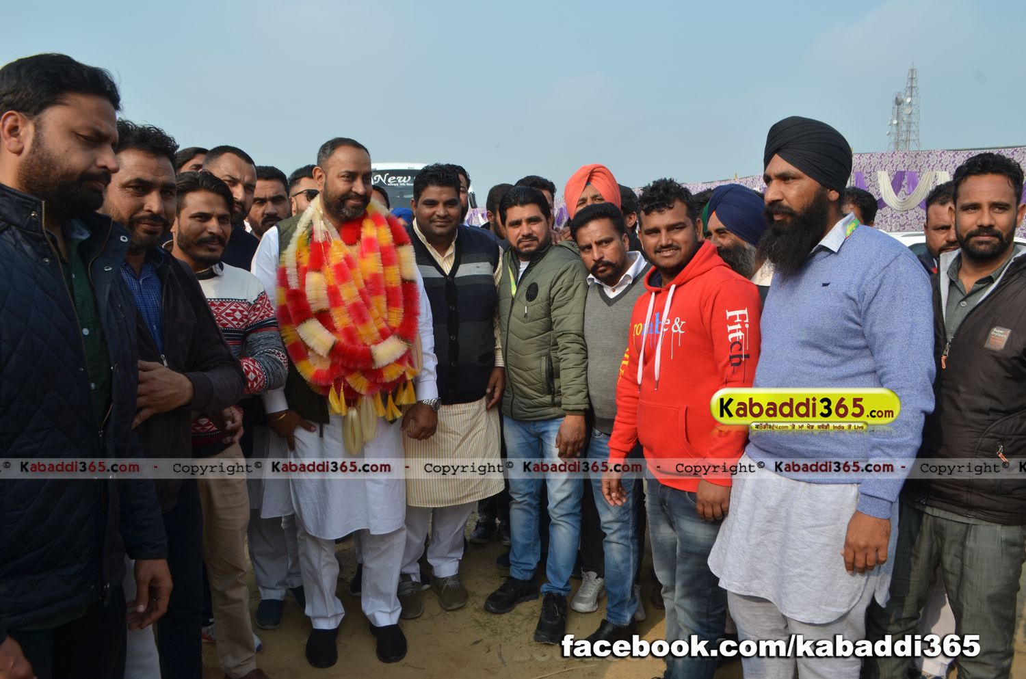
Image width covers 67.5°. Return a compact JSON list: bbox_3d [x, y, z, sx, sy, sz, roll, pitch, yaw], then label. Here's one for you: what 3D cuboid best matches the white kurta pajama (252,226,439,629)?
[{"bbox_3d":[-0.573,0.310,2.632,0.610,1.383,0.390,-1,7,-9],"label":"white kurta pajama"}]

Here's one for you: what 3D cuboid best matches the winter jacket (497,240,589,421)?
[{"bbox_3d":[0.083,-0.035,2.780,0.480,0.630,0.300,7,10,42],"label":"winter jacket"}]

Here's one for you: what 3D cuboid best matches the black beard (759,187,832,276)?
[{"bbox_3d":[0.646,-0.243,1.760,0.150,0.200,0.150,-3,8,-25],"label":"black beard"}]

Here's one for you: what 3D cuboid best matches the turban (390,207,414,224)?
[{"bbox_3d":[-0.877,-0.978,6.200,0.240,0.200,0.210,-6,10,-39],"label":"turban"}]

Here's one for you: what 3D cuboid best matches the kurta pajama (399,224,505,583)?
[{"bbox_3d":[-0.244,0.259,2.978,0.490,1.401,0.350,-1,7,-5],"label":"kurta pajama"}]

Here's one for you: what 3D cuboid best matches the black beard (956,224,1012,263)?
[{"bbox_3d":[1.167,-0.236,1.900,0.135,0.090,0.105,4,8,28],"label":"black beard"}]

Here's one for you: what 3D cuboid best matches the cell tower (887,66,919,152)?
[{"bbox_3d":[83.973,-39.117,165.000,6.500,38.000,6.000,0,7,0],"label":"cell tower"}]

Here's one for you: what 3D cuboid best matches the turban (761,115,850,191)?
[{"bbox_3d":[0.698,-0.439,1.820,0.225,0.170,0.195,-3,8,-25],"label":"turban"}]

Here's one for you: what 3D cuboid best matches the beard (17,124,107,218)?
[{"bbox_3d":[-0.703,-0.259,1.200,0.120,0.130,0.135,12,10,10],"label":"beard"}]

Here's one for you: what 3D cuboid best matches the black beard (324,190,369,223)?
[{"bbox_3d":[-0.514,-0.407,2.360,0.140,0.105,0.115,-4,9,-30],"label":"black beard"}]

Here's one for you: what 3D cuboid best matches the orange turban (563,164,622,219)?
[{"bbox_3d":[0.320,-0.595,3.080,0.215,0.215,0.250,2,8,13],"label":"orange turban"}]

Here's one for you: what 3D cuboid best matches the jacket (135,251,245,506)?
[{"bbox_3d":[-0.845,0.087,1.801,0.500,0.613,0.360,-3,7,-28],"label":"jacket"}]

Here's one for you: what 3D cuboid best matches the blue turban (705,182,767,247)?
[{"bbox_3d":[0.764,-0.424,2.620,0.245,0.215,0.210,-15,15,-36],"label":"blue turban"}]

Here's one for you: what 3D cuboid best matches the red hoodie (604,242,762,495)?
[{"bbox_3d":[0.493,0.066,2.171,0.480,0.685,0.320,5,8,38],"label":"red hoodie"}]

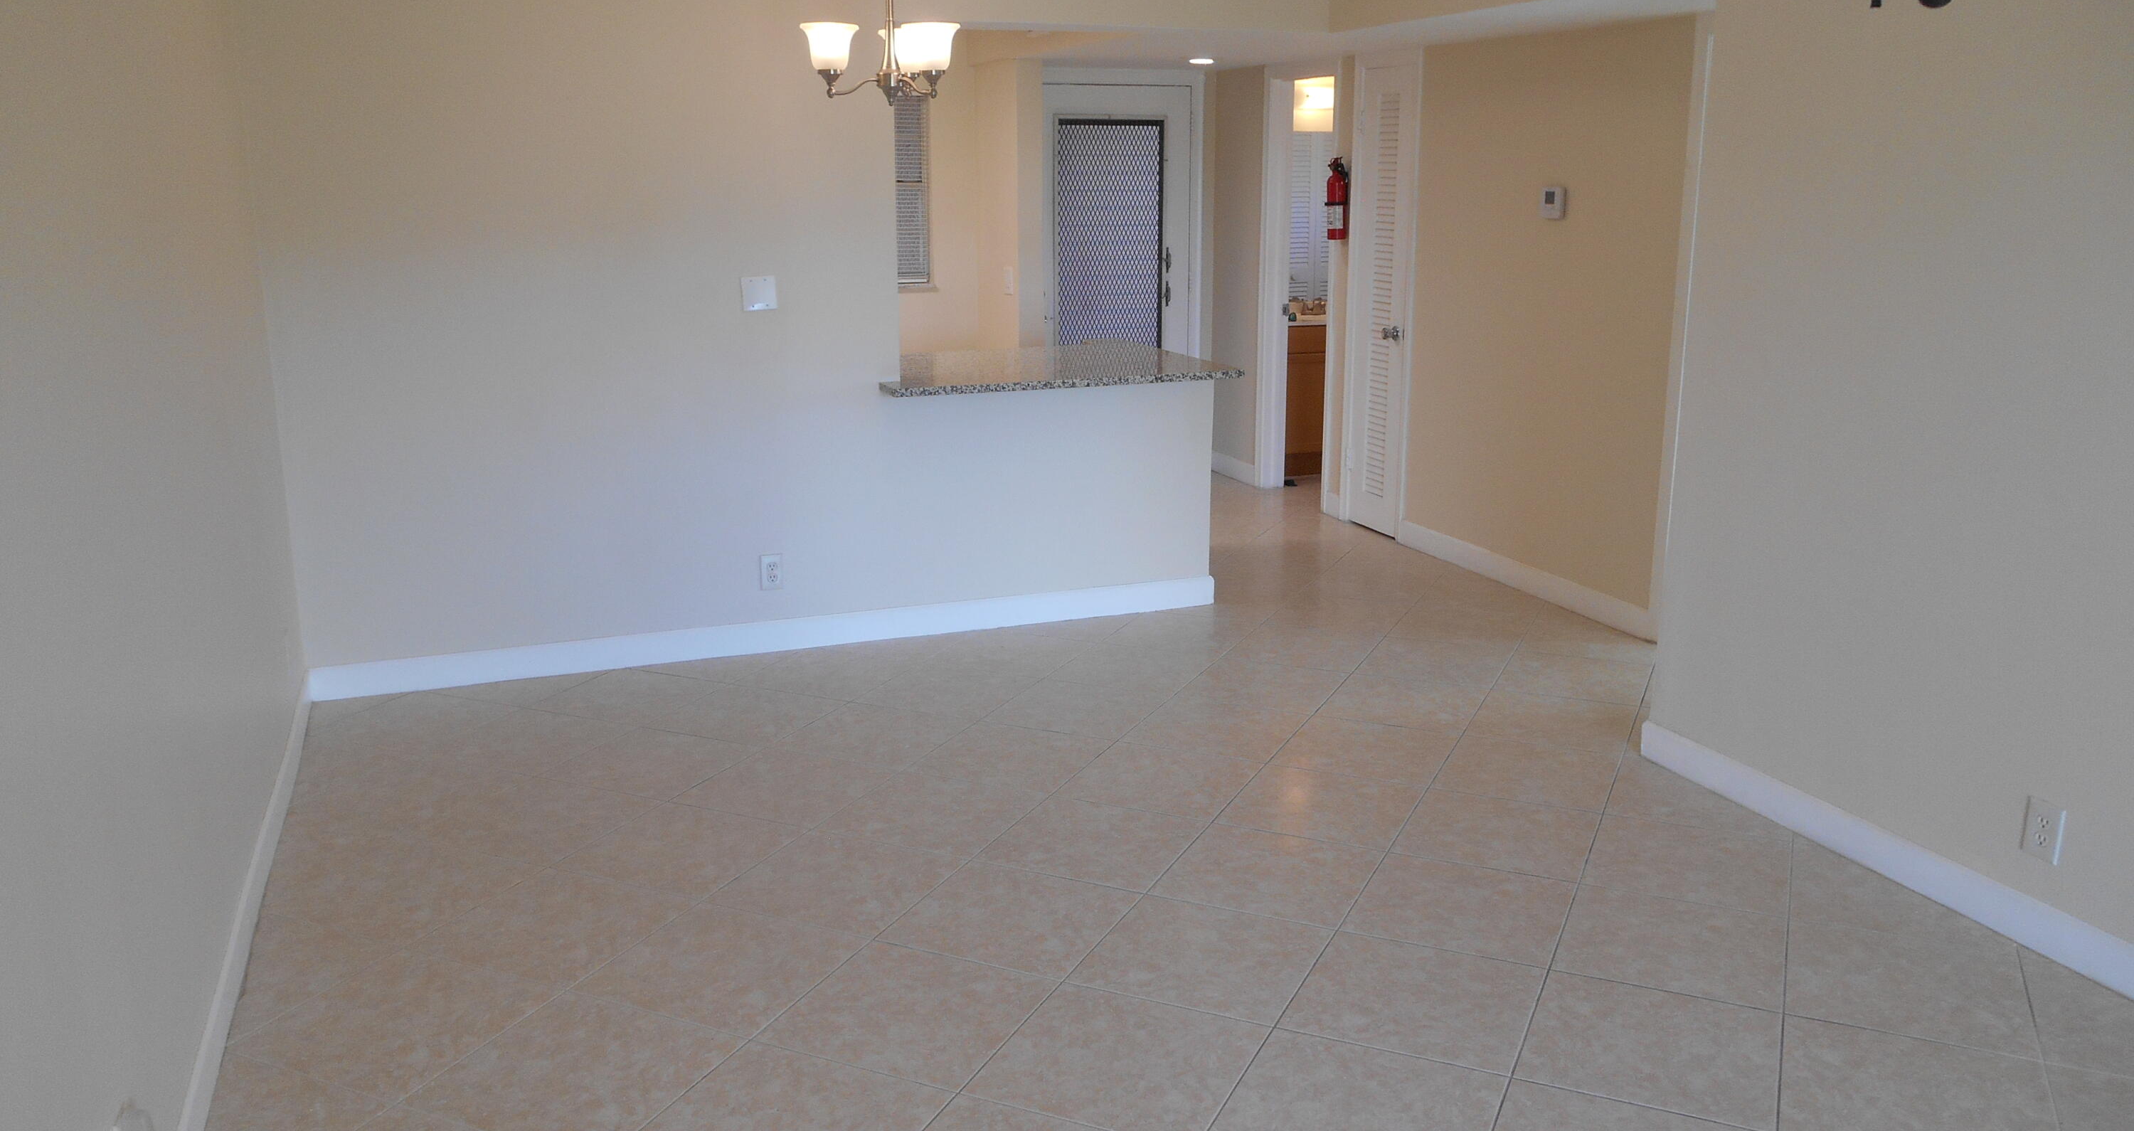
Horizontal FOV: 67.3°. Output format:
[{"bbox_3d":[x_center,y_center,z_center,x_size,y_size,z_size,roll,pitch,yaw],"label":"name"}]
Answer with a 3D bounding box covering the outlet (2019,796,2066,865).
[{"bbox_3d":[2.045,0.557,3.361,0.009,0.118,0.076,-6,15,-20],"label":"outlet"}]

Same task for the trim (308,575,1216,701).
[{"bbox_3d":[-0.919,0.237,5.602,3.146,0.110,0.018,-6,15,-20],"label":"trim"}]

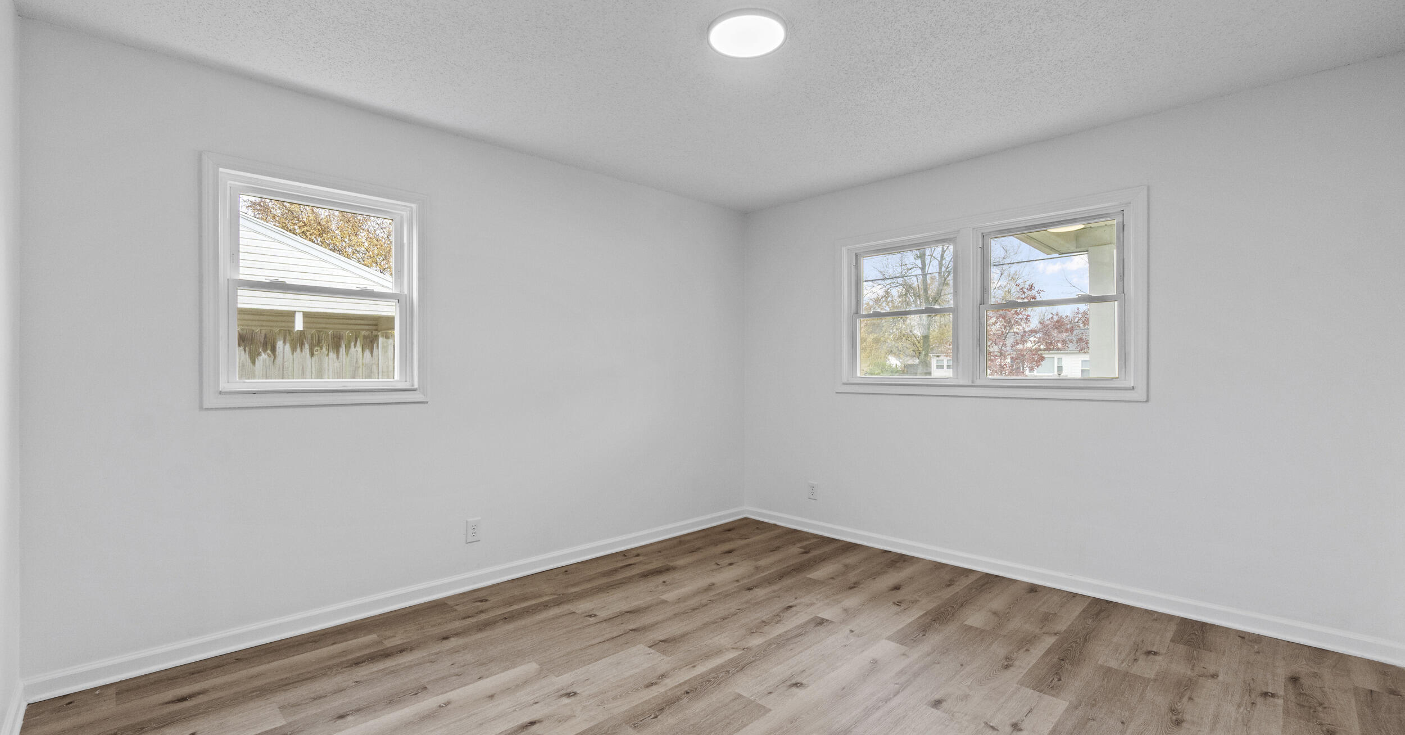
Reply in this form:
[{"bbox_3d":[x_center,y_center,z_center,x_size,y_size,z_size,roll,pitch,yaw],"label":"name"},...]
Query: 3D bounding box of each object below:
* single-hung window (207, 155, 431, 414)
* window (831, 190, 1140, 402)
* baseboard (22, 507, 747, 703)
[{"bbox_3d":[-1.765,-0.357,2.749,0.897,1.063,0.060,0,0,-44],"label":"single-hung window"},{"bbox_3d":[1.599,-0.362,3.560,0.060,1.070,1.794,0,0,-44],"label":"window"},{"bbox_3d":[-1.023,1.165,3.440,3.904,0.087,0.025,0,0,-44],"label":"baseboard"}]

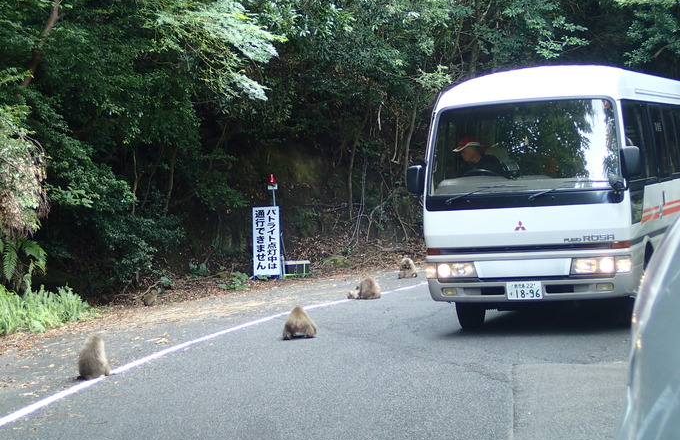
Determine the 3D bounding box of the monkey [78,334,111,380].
[{"bbox_3d":[-2.195,1.221,13.000,0.260,0.390,0.300,-2,2,22],"label":"monkey"}]

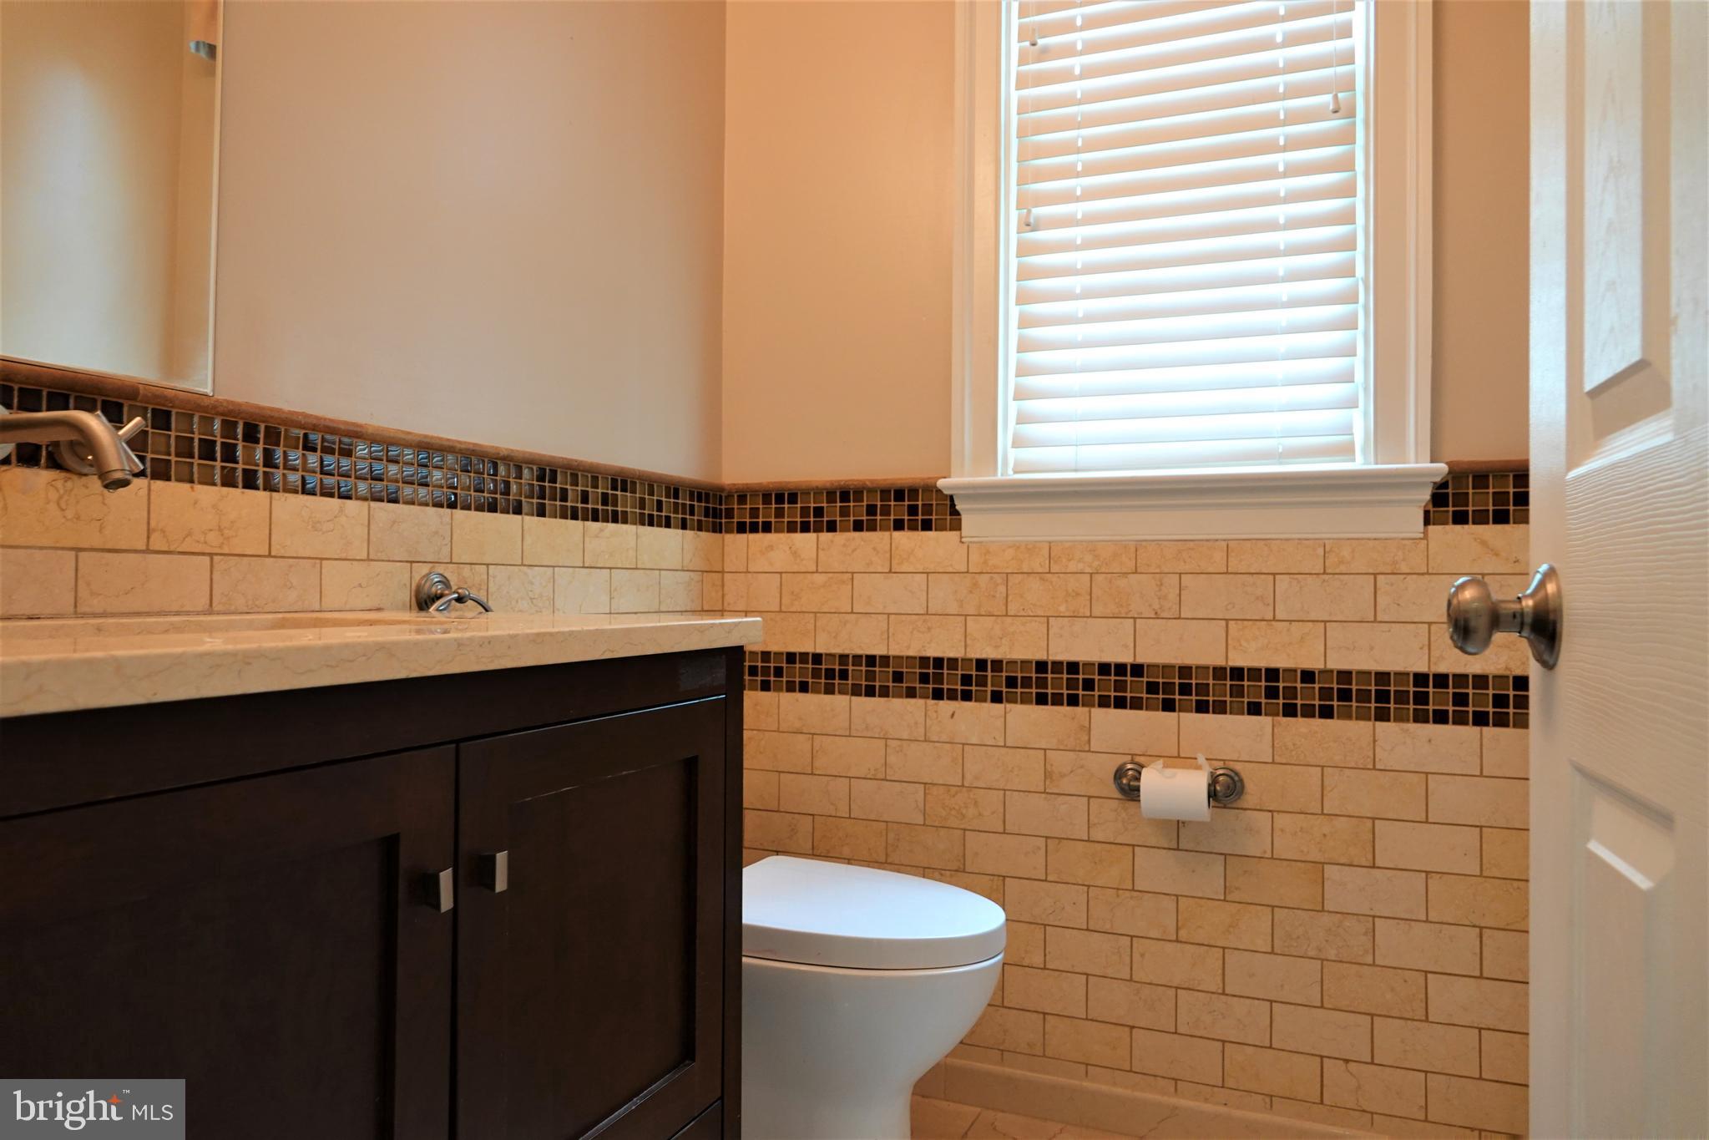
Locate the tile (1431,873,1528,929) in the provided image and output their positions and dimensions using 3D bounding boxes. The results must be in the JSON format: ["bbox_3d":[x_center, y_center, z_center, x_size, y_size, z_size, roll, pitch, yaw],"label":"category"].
[{"bbox_3d":[0.993,0.527,1.804,0.152,0.076,0.010,0,-1,23],"label":"tile"}]

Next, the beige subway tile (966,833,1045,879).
[{"bbox_3d":[0.279,0.526,2.107,0.152,0.076,0.010,0,-2,22],"label":"beige subway tile"}]

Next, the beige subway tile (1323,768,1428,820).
[{"bbox_3d":[0.842,0.362,1.844,0.152,0.076,0.010,0,-1,23],"label":"beige subway tile"}]

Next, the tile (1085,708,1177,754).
[{"bbox_3d":[0.493,0.284,2.008,0.151,0.076,0.010,0,-1,22],"label":"tile"}]

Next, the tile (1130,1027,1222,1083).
[{"bbox_3d":[0.561,0.843,1.979,0.152,0.076,0.010,0,-2,22],"label":"tile"}]

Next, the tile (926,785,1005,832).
[{"bbox_3d":[0.207,0.444,2.128,0.151,0.076,0.010,0,-1,22],"label":"tile"}]

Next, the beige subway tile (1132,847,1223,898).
[{"bbox_3d":[0.559,0.519,1.961,0.152,0.076,0.010,0,-1,23],"label":"beige subway tile"}]

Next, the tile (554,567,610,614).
[{"bbox_3d":[-0.455,0.035,1.898,0.010,0.076,0.152,0,-2,22],"label":"tile"}]

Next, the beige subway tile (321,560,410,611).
[{"bbox_3d":[-0.649,0.027,1.511,0.010,0.076,0.152,0,-1,25],"label":"beige subway tile"}]

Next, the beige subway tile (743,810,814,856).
[{"bbox_3d":[-0.152,0.524,2.285,0.152,0.076,0.010,0,-2,22],"label":"beige subway tile"}]

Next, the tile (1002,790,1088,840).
[{"bbox_3d":[0.350,0.443,2.064,0.152,0.077,0.010,0,-1,22],"label":"tile"}]

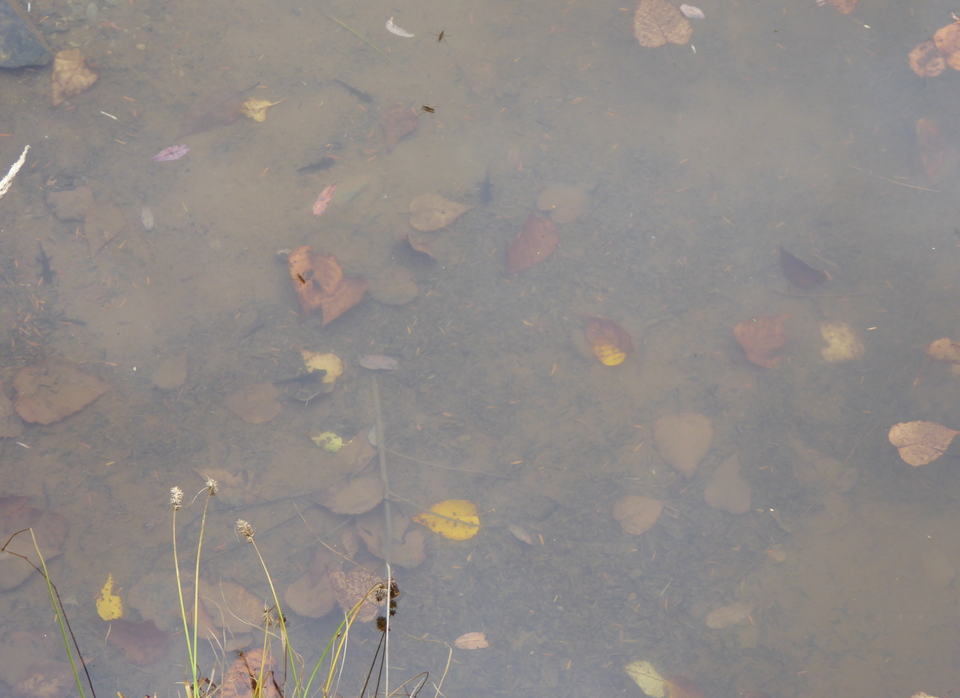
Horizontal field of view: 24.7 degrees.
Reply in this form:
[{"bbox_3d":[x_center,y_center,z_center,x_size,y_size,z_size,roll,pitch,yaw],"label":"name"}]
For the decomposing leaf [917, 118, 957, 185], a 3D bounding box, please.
[{"bbox_3d":[0.542,-0.236,2.627,0.036,0.015,0.100,1,52,1],"label":"decomposing leaf"}]

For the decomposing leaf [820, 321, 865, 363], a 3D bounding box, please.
[{"bbox_3d":[0.395,-0.007,2.396,0.047,0.008,0.059,-2,50,-2],"label":"decomposing leaf"}]

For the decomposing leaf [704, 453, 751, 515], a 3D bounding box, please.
[{"bbox_3d":[0.266,0.142,2.334,0.050,0.008,0.081,7,52,5],"label":"decomposing leaf"}]

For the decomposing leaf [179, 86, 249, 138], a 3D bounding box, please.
[{"bbox_3d":[-0.332,-0.301,2.752,0.121,0.015,0.051,-25,53,-20],"label":"decomposing leaf"}]

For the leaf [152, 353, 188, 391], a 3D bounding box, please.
[{"bbox_3d":[-0.331,0.024,2.370,0.032,0.008,0.056,16,52,13],"label":"leaf"}]

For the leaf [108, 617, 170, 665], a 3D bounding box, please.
[{"bbox_3d":[-0.366,0.309,2.338,0.079,0.014,0.050,27,58,18],"label":"leaf"}]

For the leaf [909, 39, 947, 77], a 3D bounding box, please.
[{"bbox_3d":[0.558,-0.361,2.728,0.049,0.010,0.066,13,55,9],"label":"leaf"}]

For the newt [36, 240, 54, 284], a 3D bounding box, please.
[{"bbox_3d":[-0.502,-0.100,2.523,0.023,0.008,0.064,-13,53,-10],"label":"newt"}]

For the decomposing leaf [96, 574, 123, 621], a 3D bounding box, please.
[{"bbox_3d":[-0.379,0.255,2.246,0.027,0.008,0.056,-4,52,-3],"label":"decomposing leaf"}]

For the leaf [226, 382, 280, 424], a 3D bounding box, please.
[{"bbox_3d":[-0.246,0.061,2.397,0.059,0.008,0.053,-9,53,-7],"label":"leaf"}]

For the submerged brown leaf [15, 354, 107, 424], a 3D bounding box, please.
[{"bbox_3d":[-0.472,0.042,2.455,0.108,0.012,0.095,0,49,0],"label":"submerged brown leaf"}]

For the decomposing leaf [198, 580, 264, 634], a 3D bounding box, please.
[{"bbox_3d":[-0.249,0.255,2.176,0.076,0.008,0.051,9,51,8],"label":"decomposing leaf"}]

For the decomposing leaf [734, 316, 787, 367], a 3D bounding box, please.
[{"bbox_3d":[0.320,-0.018,2.505,0.058,0.015,0.083,9,50,8],"label":"decomposing leaf"}]

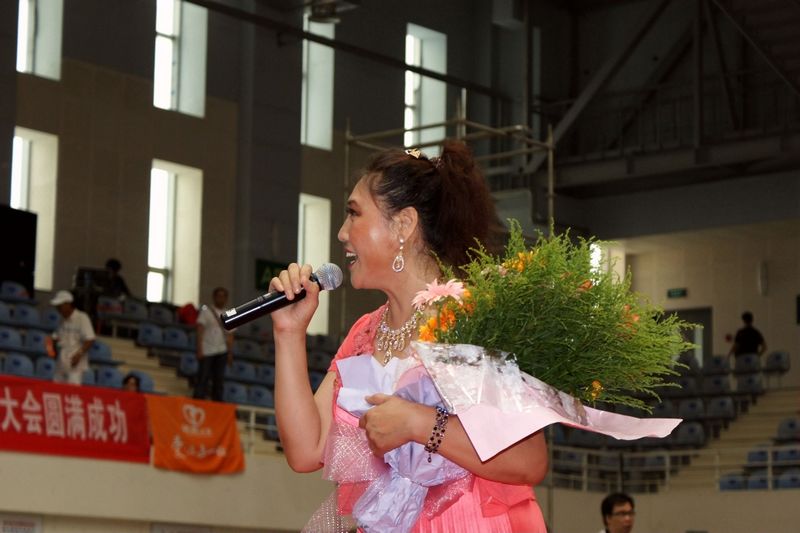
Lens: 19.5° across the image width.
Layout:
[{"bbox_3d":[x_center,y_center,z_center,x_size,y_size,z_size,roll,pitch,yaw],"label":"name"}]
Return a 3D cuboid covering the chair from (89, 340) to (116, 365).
[{"bbox_3d":[-3.775,1.105,29.800,0.420,0.360,0.430,-7,-13,41],"label":"chair"}]

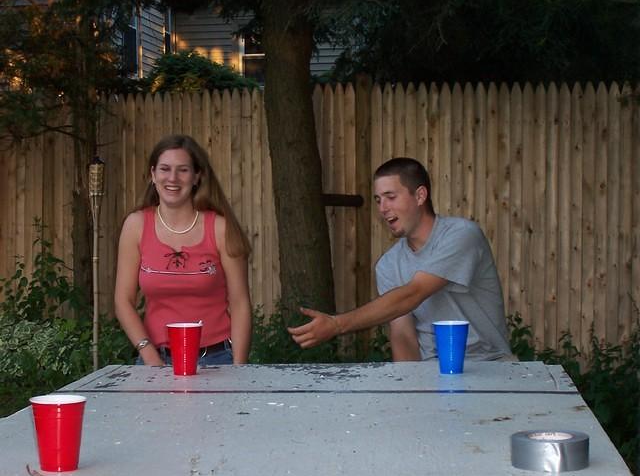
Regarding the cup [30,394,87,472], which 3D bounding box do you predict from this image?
[{"bbox_3d":[-0.444,0.334,2.800,0.096,0.120,0.096,0,2,0],"label":"cup"}]

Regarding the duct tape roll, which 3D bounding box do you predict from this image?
[{"bbox_3d":[0.391,0.362,2.790,0.134,0.050,0.134,0,2,0],"label":"duct tape roll"}]

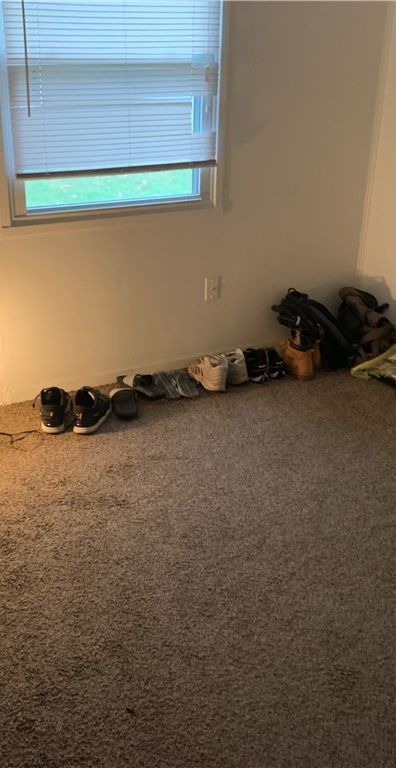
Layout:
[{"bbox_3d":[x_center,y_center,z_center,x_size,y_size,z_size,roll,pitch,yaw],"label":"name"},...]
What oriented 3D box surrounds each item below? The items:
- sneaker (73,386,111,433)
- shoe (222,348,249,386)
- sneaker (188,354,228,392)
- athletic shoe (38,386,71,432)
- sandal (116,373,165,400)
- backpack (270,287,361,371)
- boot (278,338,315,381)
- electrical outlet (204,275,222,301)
[{"bbox_3d":[-0.432,0.078,3.158,0.105,0.125,0.280,4,26,5],"label":"sneaker"},{"bbox_3d":[0.137,-0.113,3.594,0.105,0.125,0.280,-11,28,-24],"label":"shoe"},{"bbox_3d":[0.033,-0.081,3.521,0.105,0.125,0.280,-11,28,-24],"label":"sneaker"},{"bbox_3d":[-0.598,0.077,3.212,0.105,0.120,0.295,-1,25,-6],"label":"athletic shoe"},{"bbox_3d":[-0.262,-0.015,3.472,0.100,0.085,0.265,-18,31,-36],"label":"sandal"},{"bbox_3d":[0.552,-0.267,3.681,0.280,0.400,0.210,8,53,51],"label":"backpack"},{"bbox_3d":[0.440,-0.156,3.716,0.110,0.170,0.300,-9,27,-21],"label":"boot"},{"bbox_3d":[0.072,-0.438,3.549,0.073,0.115,0.016,-12,29,-27],"label":"electrical outlet"}]

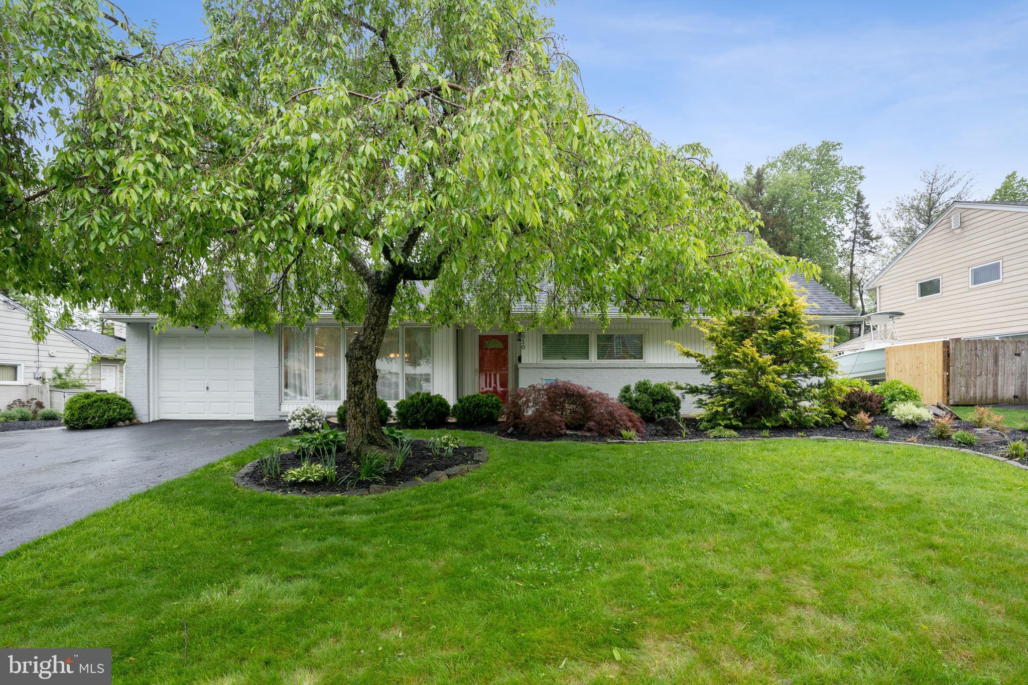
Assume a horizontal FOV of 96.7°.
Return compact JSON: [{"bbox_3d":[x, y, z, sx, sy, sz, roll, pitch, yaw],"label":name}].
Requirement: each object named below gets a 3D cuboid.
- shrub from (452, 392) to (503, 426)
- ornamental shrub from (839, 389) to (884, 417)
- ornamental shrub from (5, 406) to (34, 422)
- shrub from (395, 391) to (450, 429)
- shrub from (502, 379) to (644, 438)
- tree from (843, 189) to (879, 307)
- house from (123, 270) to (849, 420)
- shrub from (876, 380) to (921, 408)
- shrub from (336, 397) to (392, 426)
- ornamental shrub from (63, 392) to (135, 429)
[{"bbox_3d":[-0.776,1.416,9.700,1.080,0.720,1.000,0,-3,0],"label":"shrub"},{"bbox_3d":[7.965,1.385,10.500,1.100,0.680,0.950,0,-3,0],"label":"ornamental shrub"},{"bbox_3d":[-12.456,1.800,11.500,0.580,0.370,0.520,0,-2,0],"label":"ornamental shrub"},{"bbox_3d":[-2.085,1.536,10.400,1.200,0.830,1.120,0,-2,0],"label":"shrub"},{"bbox_3d":[1.150,1.284,8.900,2.750,1.100,1.900,0,-3,0],"label":"shrub"},{"bbox_3d":[21.241,-3.053,28.000,2.300,12.600,2.200,0,-3,0],"label":"tree"},{"bbox_3d":[-0.760,-0.800,15.300,17.600,5.700,9.600,0,-2,0],"label":"house"},{"bbox_3d":[9.486,1.282,11.300,1.170,0.780,1.050,0,-3,0],"label":"shrub"},{"bbox_3d":[-3.476,1.603,10.600,1.220,0.680,1.100,0,-2,0],"label":"shrub"},{"bbox_3d":[-9.445,1.554,10.400,1.400,0.820,1.250,0,-2,0],"label":"ornamental shrub"}]

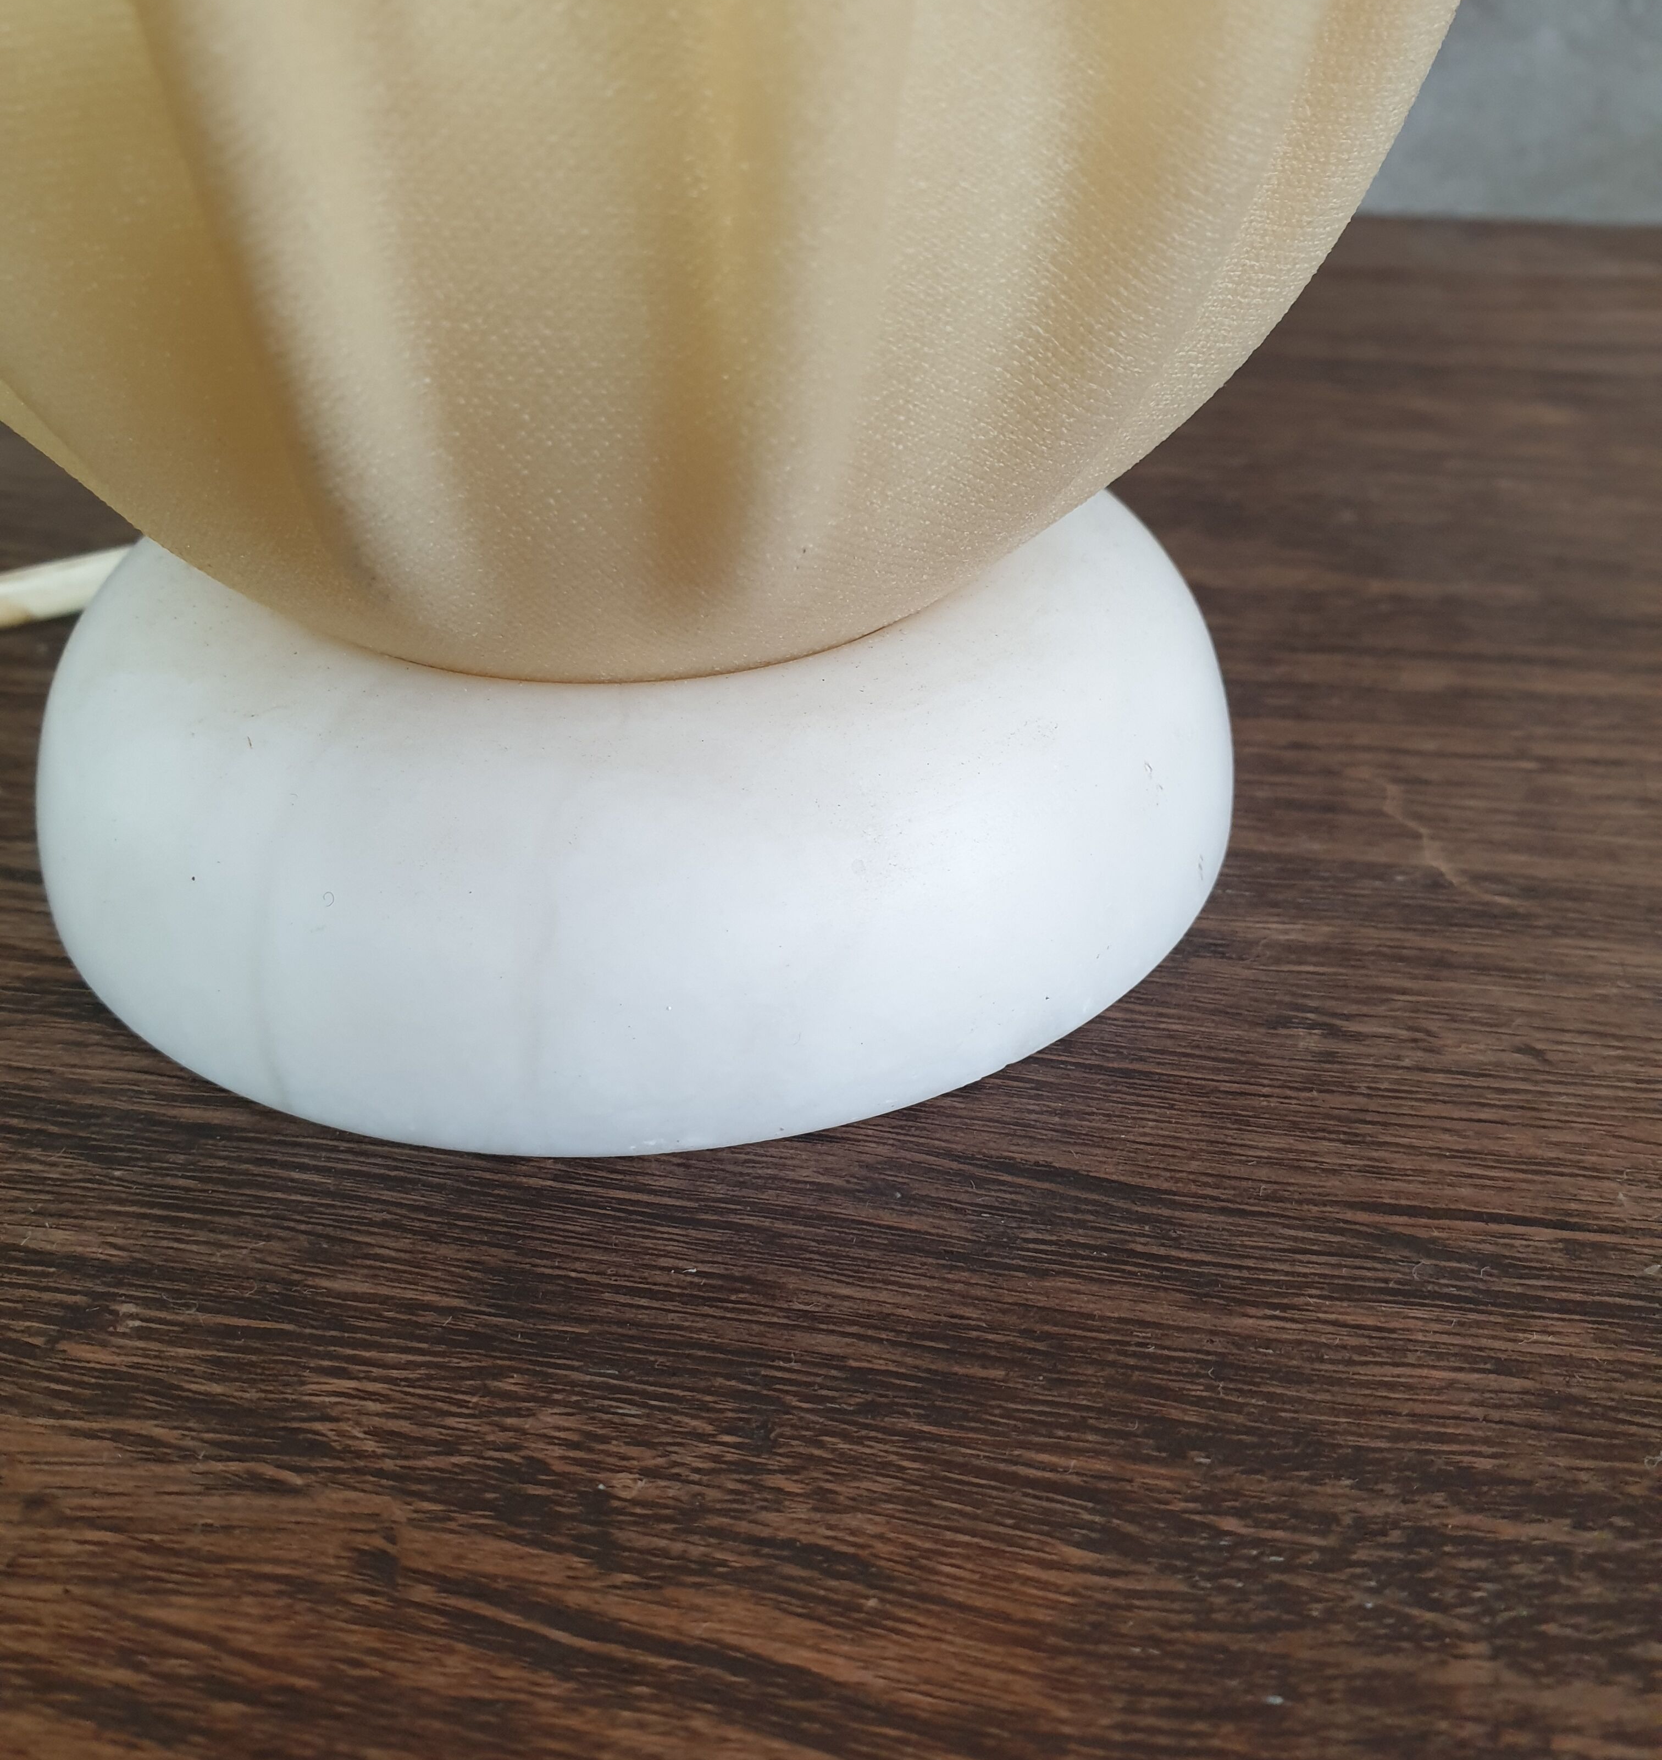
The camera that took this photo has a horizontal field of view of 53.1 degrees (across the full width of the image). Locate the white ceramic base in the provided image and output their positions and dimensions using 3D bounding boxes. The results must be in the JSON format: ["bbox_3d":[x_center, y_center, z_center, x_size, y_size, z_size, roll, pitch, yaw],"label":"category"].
[{"bbox_3d":[-0.019,-0.022,0.173,0.122,0.031,0.122,-1,34,0],"label":"white ceramic base"}]

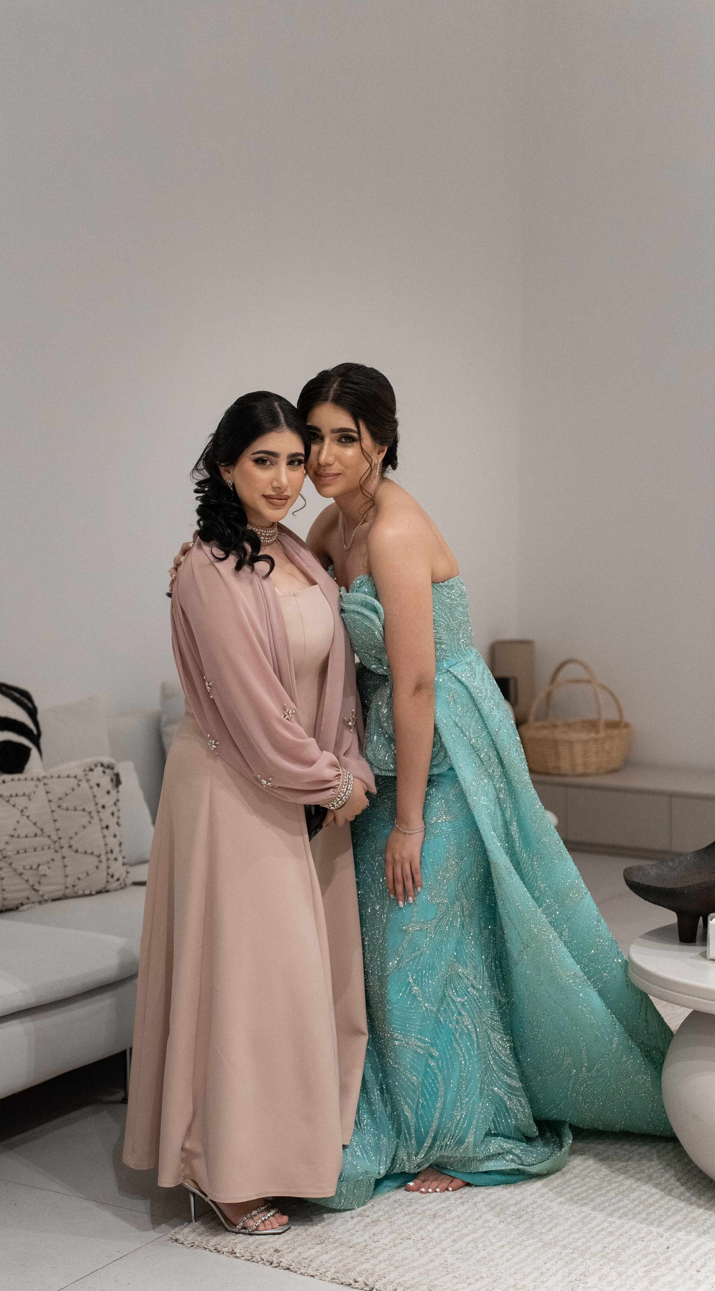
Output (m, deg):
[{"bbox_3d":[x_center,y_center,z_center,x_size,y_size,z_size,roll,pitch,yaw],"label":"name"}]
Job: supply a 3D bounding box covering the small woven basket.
[{"bbox_3d":[0.863,0.271,8.200,0.450,0.435,0.425,2,5,20],"label":"small woven basket"}]

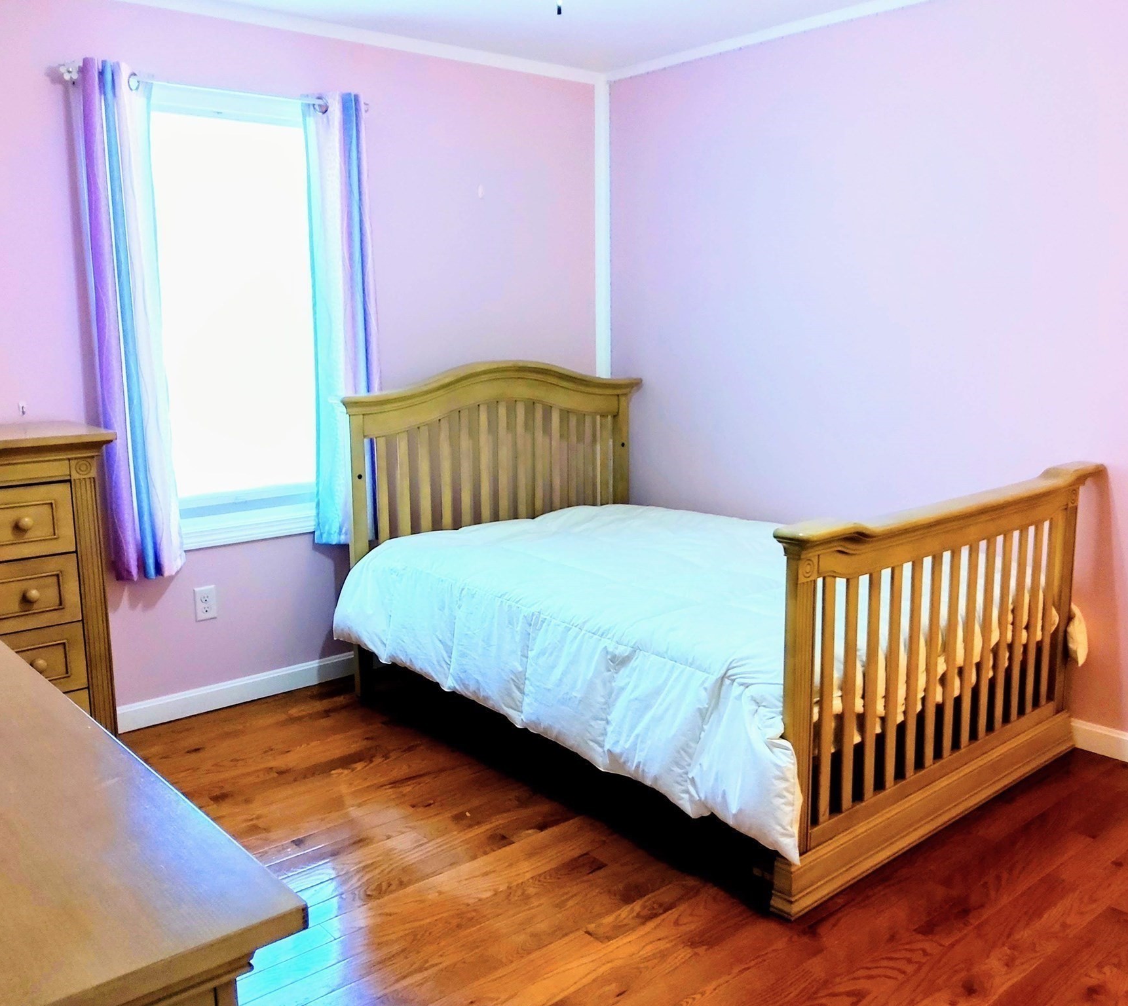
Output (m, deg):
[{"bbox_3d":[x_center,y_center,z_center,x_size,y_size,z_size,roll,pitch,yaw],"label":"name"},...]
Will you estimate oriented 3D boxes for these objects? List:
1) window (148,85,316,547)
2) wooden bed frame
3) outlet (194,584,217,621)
[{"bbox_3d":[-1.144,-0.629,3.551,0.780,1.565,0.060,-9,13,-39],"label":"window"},{"bbox_3d":[0.412,0.160,3.419,1.515,1.213,2.053,-9,13,-39],"label":"wooden bed frame"},{"bbox_3d":[-1.281,0.363,3.609,0.072,0.116,0.012,-9,13,-39],"label":"outlet"}]

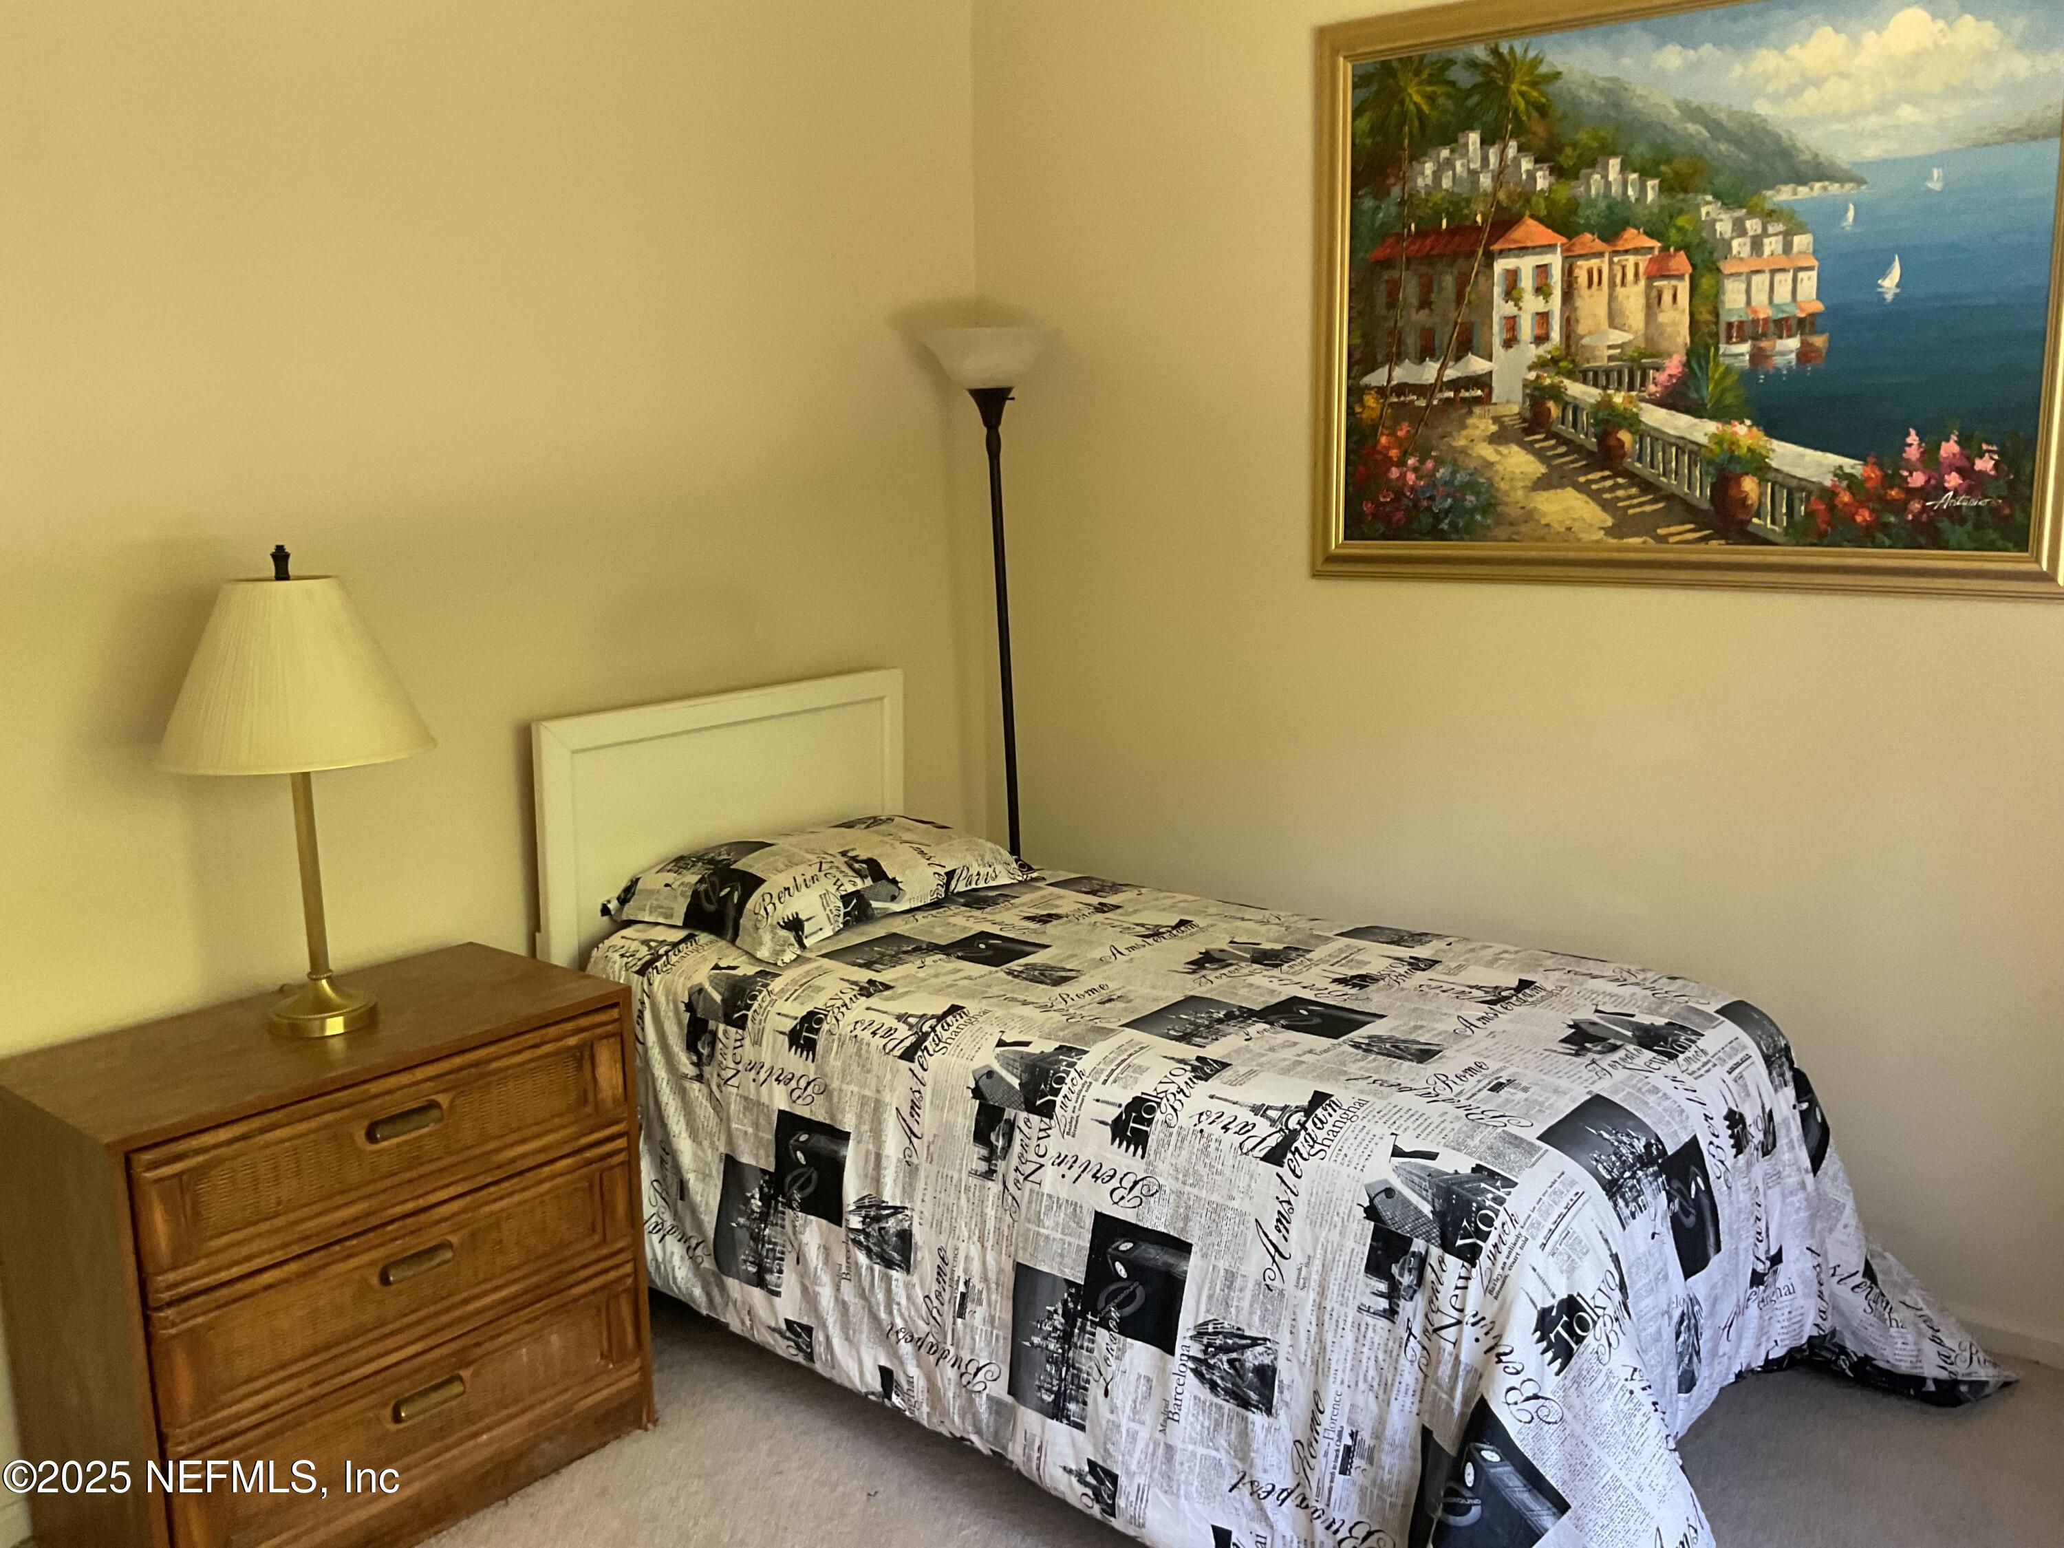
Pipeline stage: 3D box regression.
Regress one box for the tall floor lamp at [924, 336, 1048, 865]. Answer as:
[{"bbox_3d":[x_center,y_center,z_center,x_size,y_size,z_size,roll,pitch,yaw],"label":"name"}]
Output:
[{"bbox_3d":[-0.051,-0.071,3.965,0.278,1.838,0.278,4,12,37],"label":"tall floor lamp"}]

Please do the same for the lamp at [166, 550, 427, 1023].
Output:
[{"bbox_3d":[-1.069,0.022,2.536,0.375,0.705,0.375,7,13,36],"label":"lamp"}]

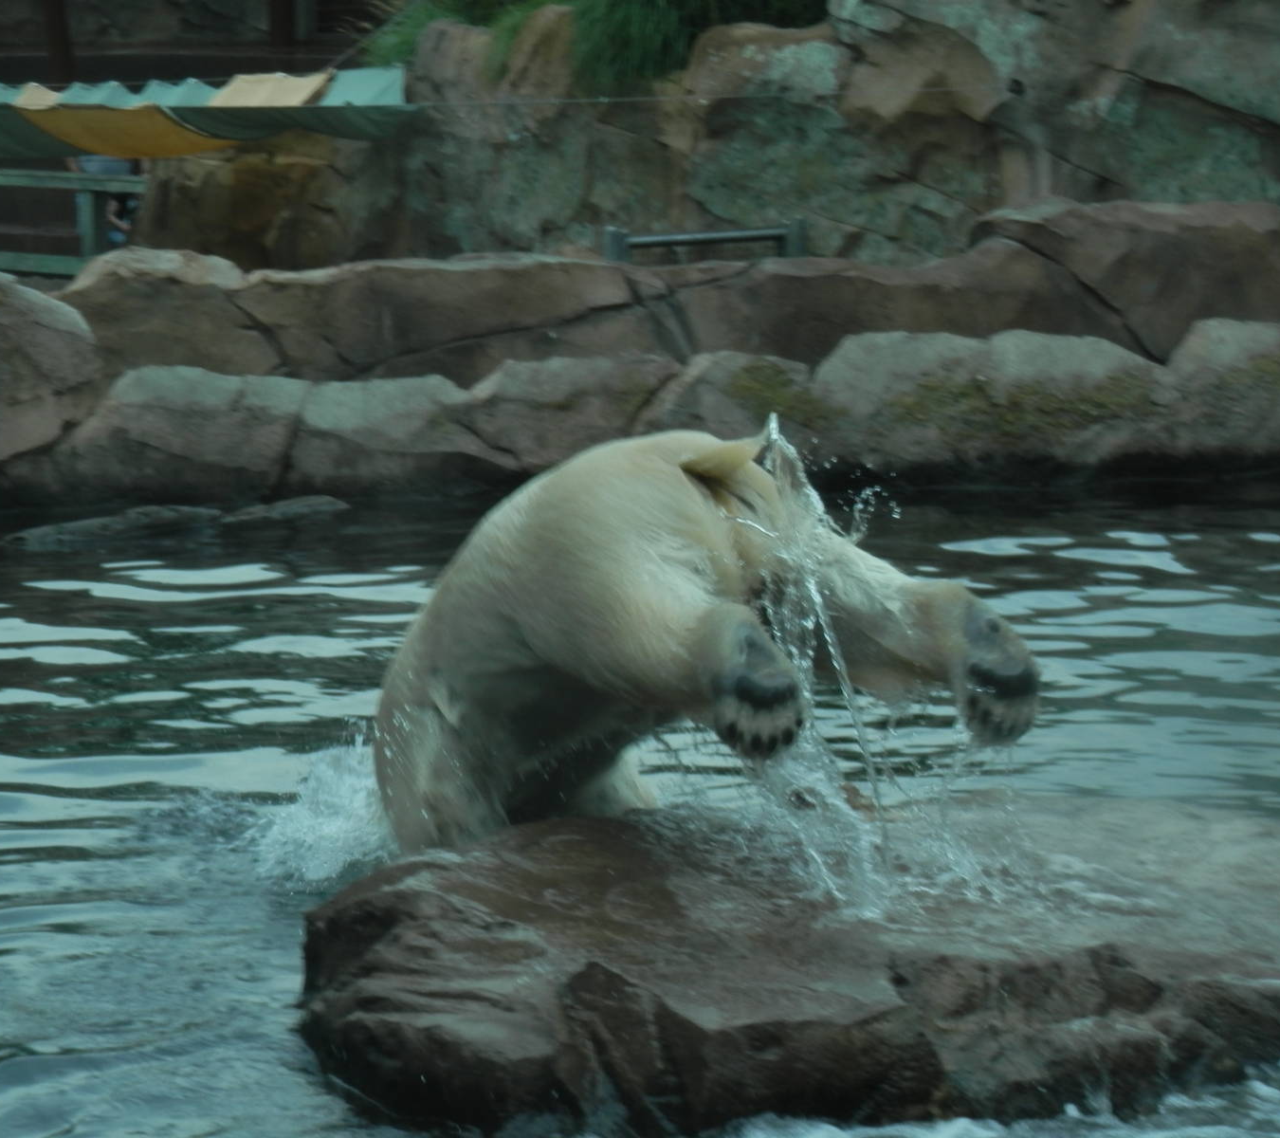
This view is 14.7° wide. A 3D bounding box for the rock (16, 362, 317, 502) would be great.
[{"bbox_3d":[-2.395,-0.674,24.800,1.450,0.630,0.850,0,6,0],"label":"rock"}]

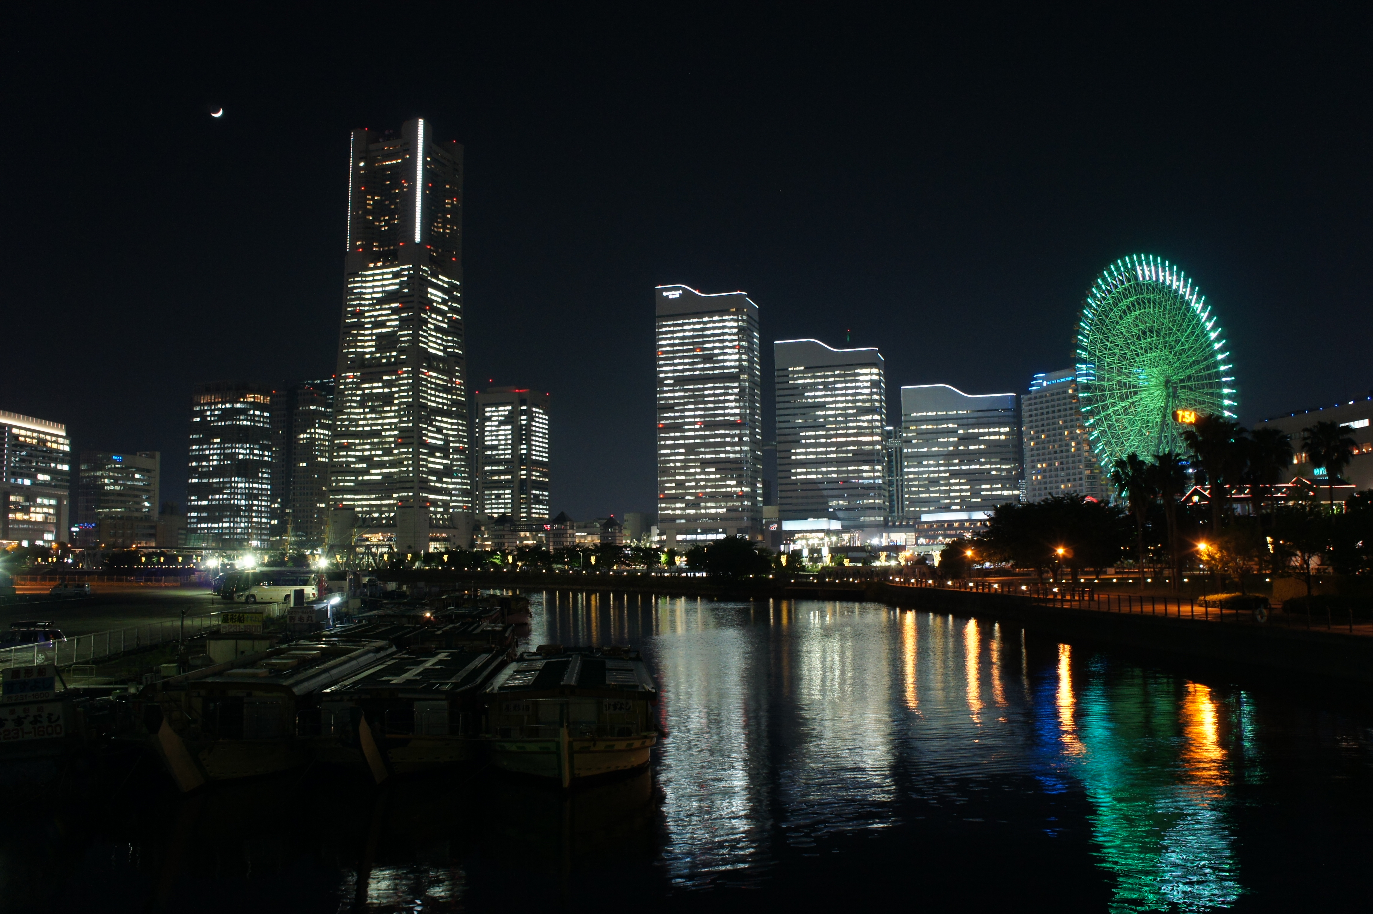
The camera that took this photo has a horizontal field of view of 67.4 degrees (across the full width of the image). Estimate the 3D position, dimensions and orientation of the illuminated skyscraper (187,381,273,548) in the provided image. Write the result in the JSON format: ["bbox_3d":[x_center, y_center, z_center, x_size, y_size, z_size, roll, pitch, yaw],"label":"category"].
[{"bbox_3d":[-354.730,10.630,802.050,47.270,132.000,37.700,-2,-5,16],"label":"illuminated skyscraper"}]

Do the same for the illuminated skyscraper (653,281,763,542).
[{"bbox_3d":[15.510,-25.330,679.550,61.520,172.000,36.770,-2,-5,18],"label":"illuminated skyscraper"}]

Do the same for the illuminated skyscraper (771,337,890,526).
[{"bbox_3d":[97.100,-8.410,692.030,67.370,138.000,39.000,-2,-5,18],"label":"illuminated skyscraper"}]

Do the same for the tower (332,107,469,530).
[{"bbox_3d":[-198.770,-80.320,727.460,67.110,296.000,74.520,-2,-5,18],"label":"tower"}]

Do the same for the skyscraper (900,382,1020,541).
[{"bbox_3d":[192.090,6.450,712.250,77.250,109.000,39.000,-2,-5,18],"label":"skyscraper"}]

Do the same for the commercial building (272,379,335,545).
[{"bbox_3d":[-305.480,10.140,822.560,41.150,135.000,30.000,-2,-5,16],"label":"commercial building"}]

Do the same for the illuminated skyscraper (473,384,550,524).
[{"bbox_3d":[-161.250,12.630,959.730,51.520,149.000,50.880,-2,-5,18],"label":"illuminated skyscraper"}]

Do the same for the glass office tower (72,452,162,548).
[{"bbox_3d":[-339.370,30.120,614.610,20.000,61.000,45.900,-2,-5,12],"label":"glass office tower"}]

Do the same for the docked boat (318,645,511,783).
[{"bbox_3d":[-9.130,8.910,37.190,5.000,3.000,18.000,0,-5,-5],"label":"docked boat"}]

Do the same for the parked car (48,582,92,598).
[{"bbox_3d":[-67.700,14.770,113.090,1.680,1.700,4.200,-4,-6,30],"label":"parked car"}]

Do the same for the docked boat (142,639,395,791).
[{"bbox_3d":[-14.980,9.000,37.190,5.000,3.000,18.500,0,-5,-5],"label":"docked boat"}]

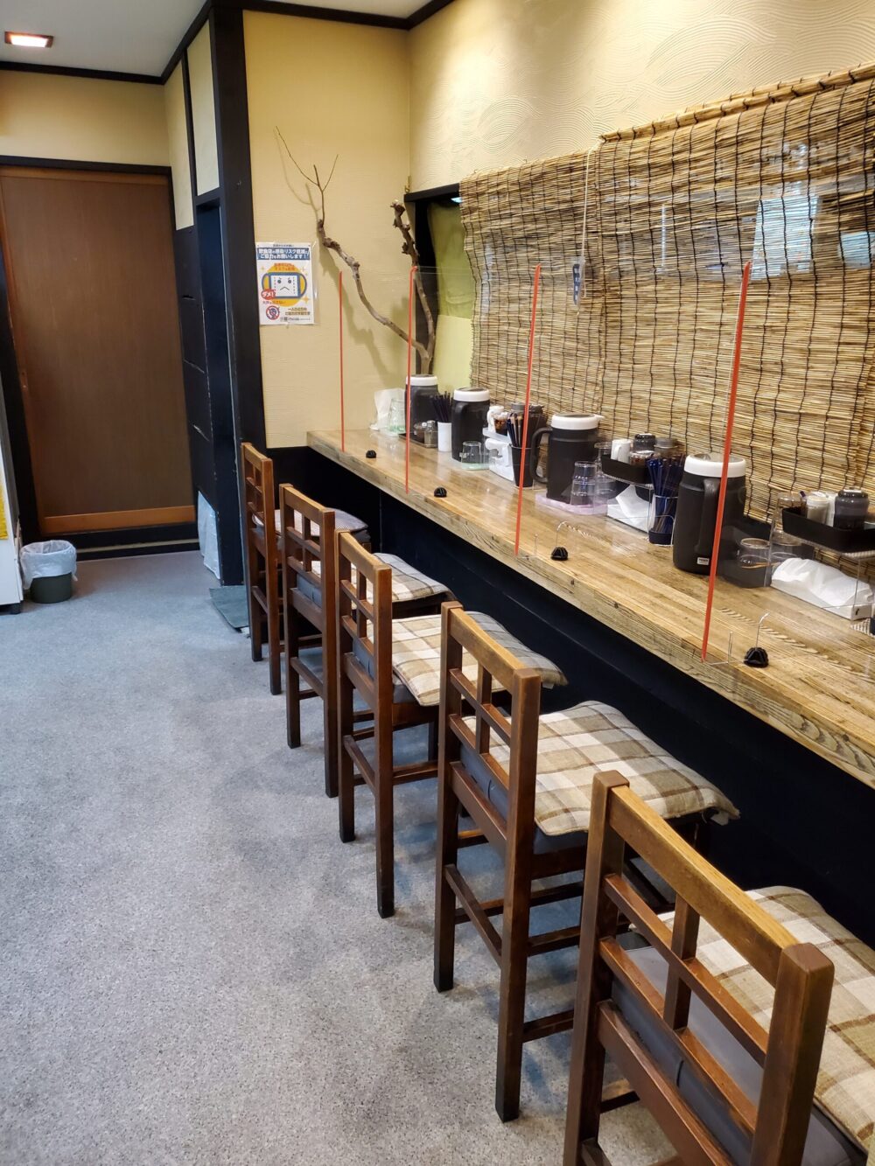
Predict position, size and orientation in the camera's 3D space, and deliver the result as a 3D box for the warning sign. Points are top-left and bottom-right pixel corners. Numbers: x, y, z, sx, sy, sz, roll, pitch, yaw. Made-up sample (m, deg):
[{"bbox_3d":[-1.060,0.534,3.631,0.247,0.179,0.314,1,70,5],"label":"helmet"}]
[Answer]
[{"bbox_3d":[-0.581,-1.151,3.380,0.217,0.301,0.006,-7,20,-22],"label":"warning sign"}]

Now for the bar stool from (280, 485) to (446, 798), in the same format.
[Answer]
[{"bbox_3d":[-0.210,0.142,2.635,0.400,0.854,0.350,-9,21,-27],"label":"bar stool"}]

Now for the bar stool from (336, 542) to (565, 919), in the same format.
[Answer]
[{"bbox_3d":[0.002,0.307,2.144,0.407,0.854,0.350,-7,20,-22],"label":"bar stool"}]

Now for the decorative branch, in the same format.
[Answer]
[{"bbox_3d":[-0.300,-1.218,3.343,0.612,0.876,0.195,-7,20,-22],"label":"decorative branch"}]

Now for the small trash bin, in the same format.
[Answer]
[{"bbox_3d":[-1.810,-0.046,4.098,0.245,0.240,0.245,-7,20,-22],"label":"small trash bin"}]

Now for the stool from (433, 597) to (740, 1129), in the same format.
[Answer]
[{"bbox_3d":[0.254,0.477,1.643,0.410,0.854,0.350,-6,19,-20],"label":"stool"}]

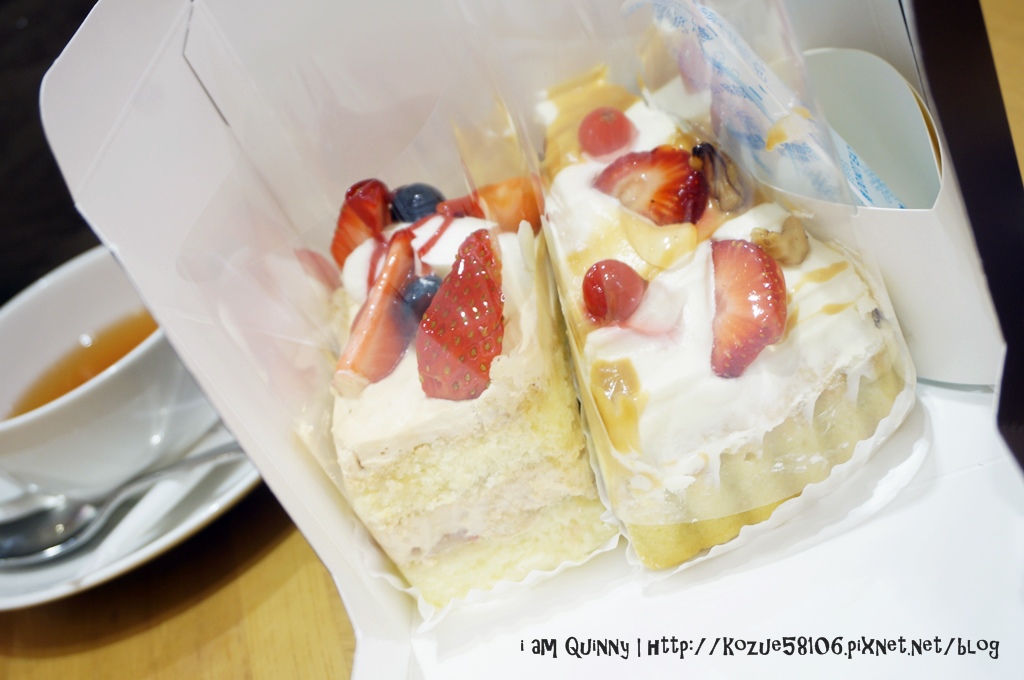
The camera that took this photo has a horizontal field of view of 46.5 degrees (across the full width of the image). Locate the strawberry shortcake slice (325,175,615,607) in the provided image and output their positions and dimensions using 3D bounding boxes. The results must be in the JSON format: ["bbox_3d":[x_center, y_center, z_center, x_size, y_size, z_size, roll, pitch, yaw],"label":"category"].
[{"bbox_3d":[-0.011,0.006,0.268,0.044,0.069,0.070,-18,36,4],"label":"strawberry shortcake slice"}]

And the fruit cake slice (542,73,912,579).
[{"bbox_3d":[0.040,-0.015,0.280,0.071,0.057,0.105,-22,36,-2],"label":"fruit cake slice"}]

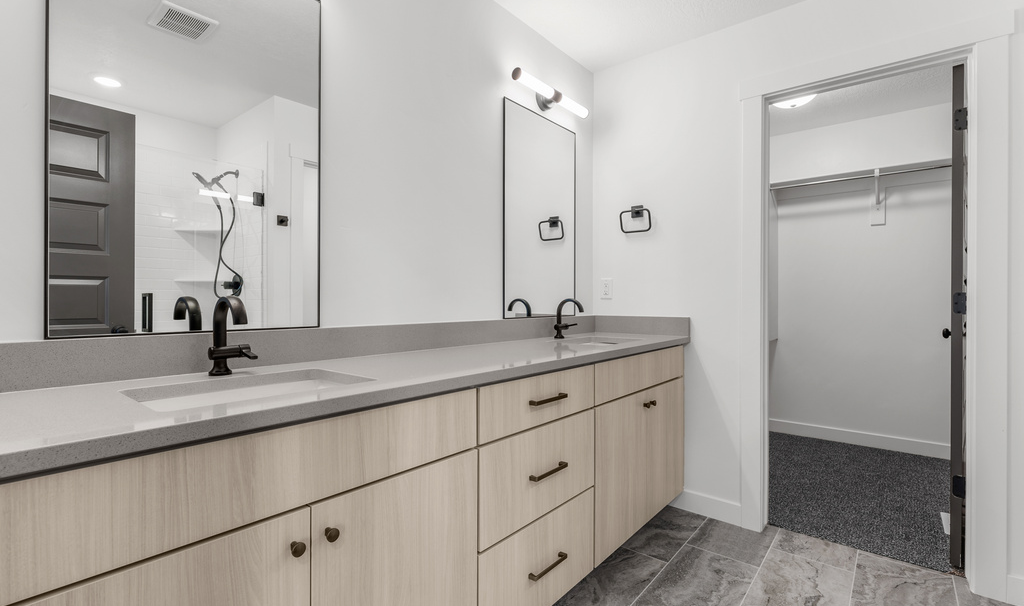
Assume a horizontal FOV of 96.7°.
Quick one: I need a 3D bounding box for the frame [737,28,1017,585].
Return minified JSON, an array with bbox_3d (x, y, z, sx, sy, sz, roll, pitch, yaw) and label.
[{"bbox_3d":[1.500,0.010,1.986,0.910,2.150,0.140,0,0,40],"label":"frame"}]

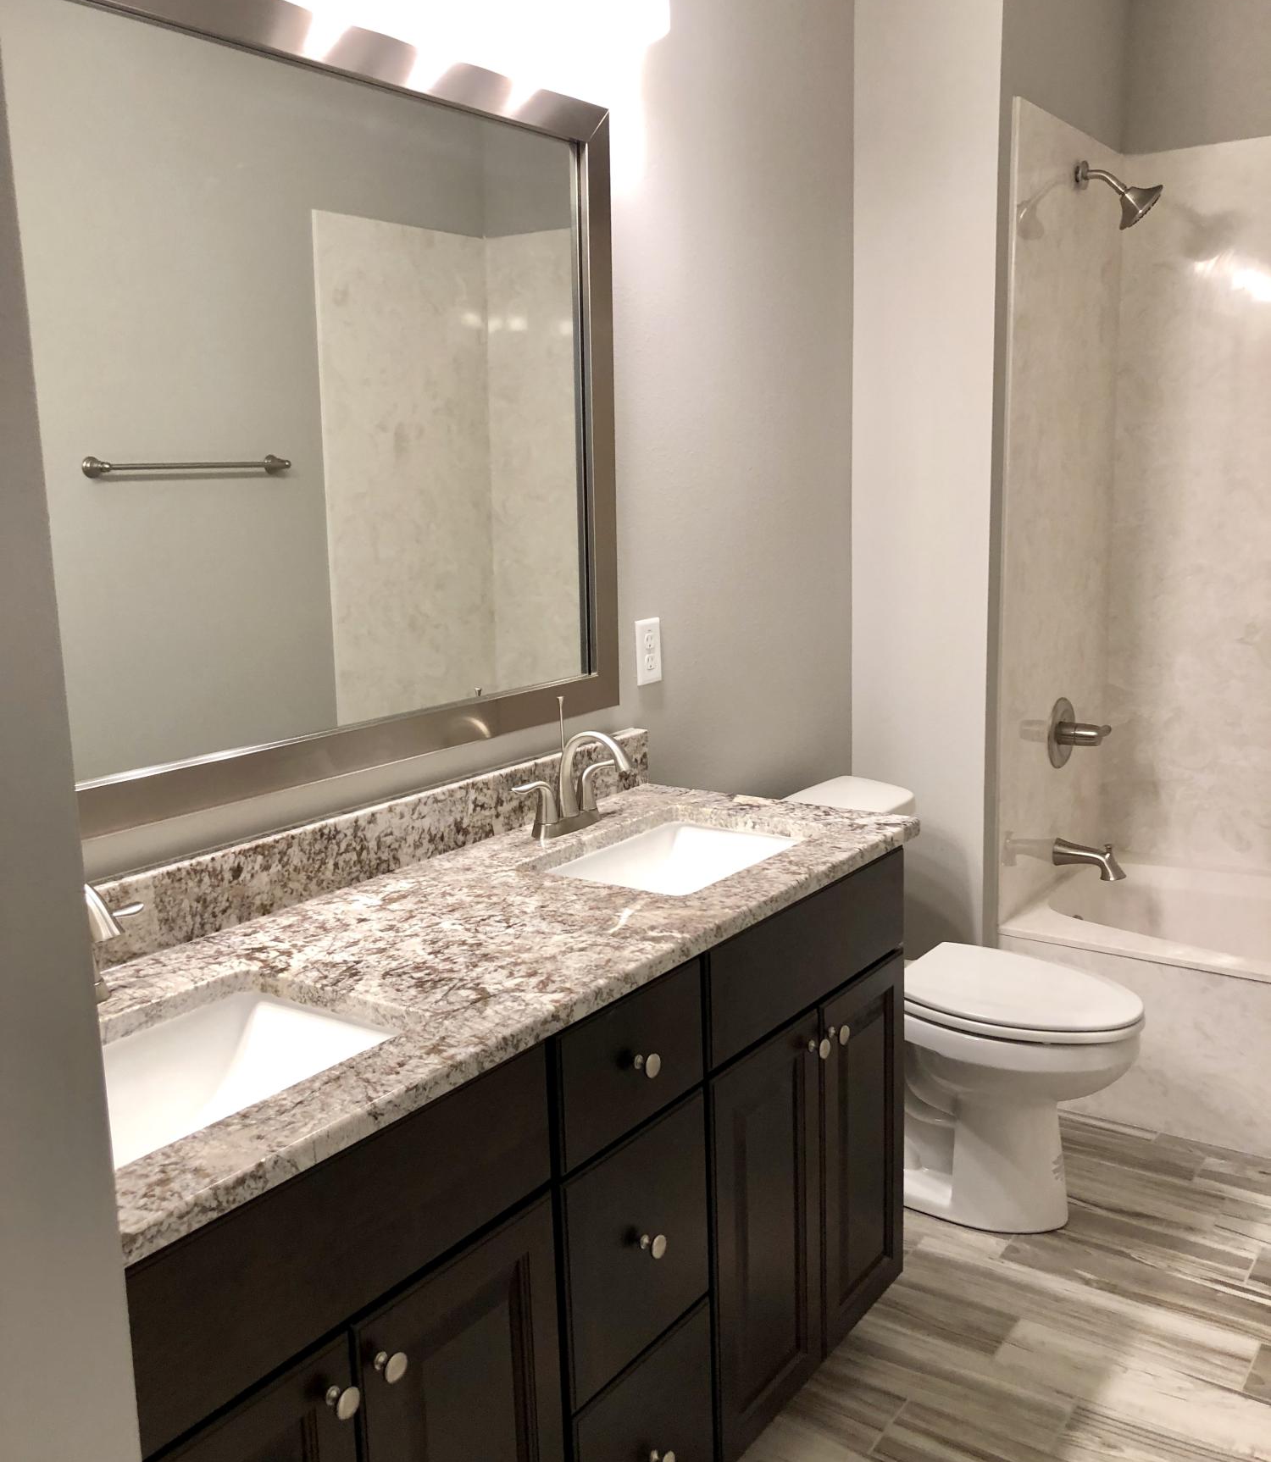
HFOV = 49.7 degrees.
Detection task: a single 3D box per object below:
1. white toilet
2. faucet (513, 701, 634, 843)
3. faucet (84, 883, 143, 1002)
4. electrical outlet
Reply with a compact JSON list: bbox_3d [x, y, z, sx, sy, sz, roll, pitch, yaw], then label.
[{"bbox_3d":[0.633,0.549,2.742,0.746,0.758,0.461,6,13,35],"label":"white toilet"},{"bbox_3d":[-0.073,0.053,2.146,0.153,0.206,0.259,6,13,35],"label":"faucet"},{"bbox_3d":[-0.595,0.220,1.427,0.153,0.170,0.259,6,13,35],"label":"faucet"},{"bbox_3d":[0.025,-0.141,2.468,0.008,0.115,0.070,6,13,35],"label":"electrical outlet"}]

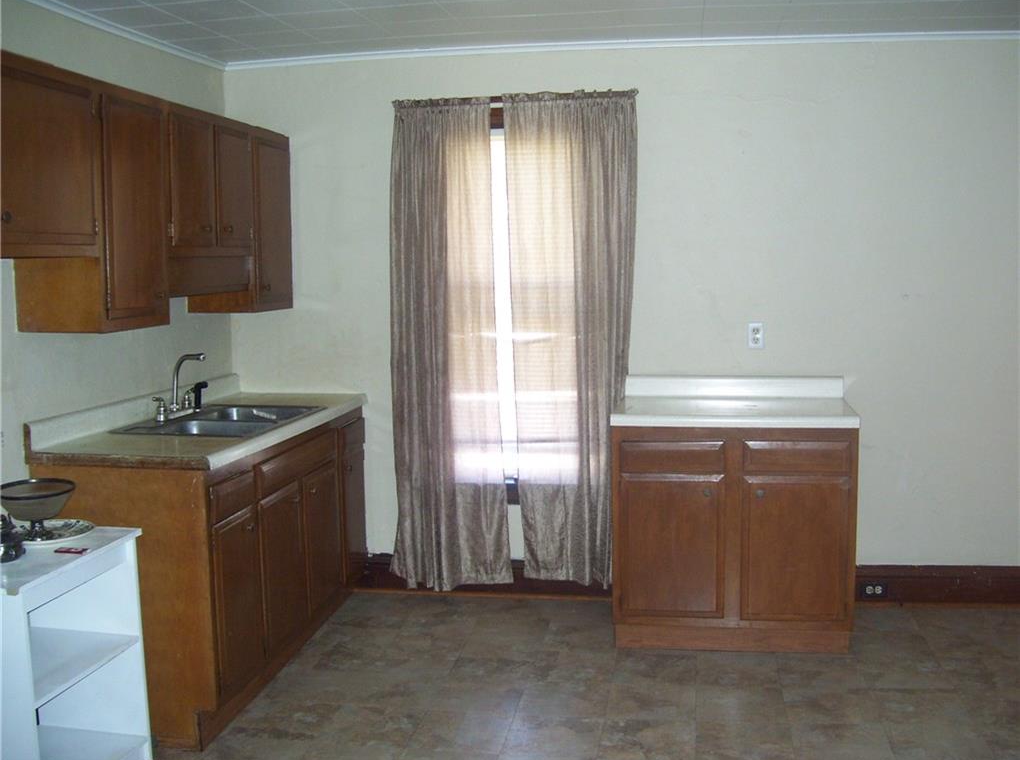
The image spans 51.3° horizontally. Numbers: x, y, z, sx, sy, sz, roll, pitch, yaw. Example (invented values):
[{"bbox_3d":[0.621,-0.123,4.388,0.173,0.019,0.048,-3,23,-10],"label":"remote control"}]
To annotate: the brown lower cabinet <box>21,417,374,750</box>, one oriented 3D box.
[{"bbox_3d":[-1.100,0.639,4.163,0.616,0.889,1.688,0,6,8],"label":"brown lower cabinet"}]

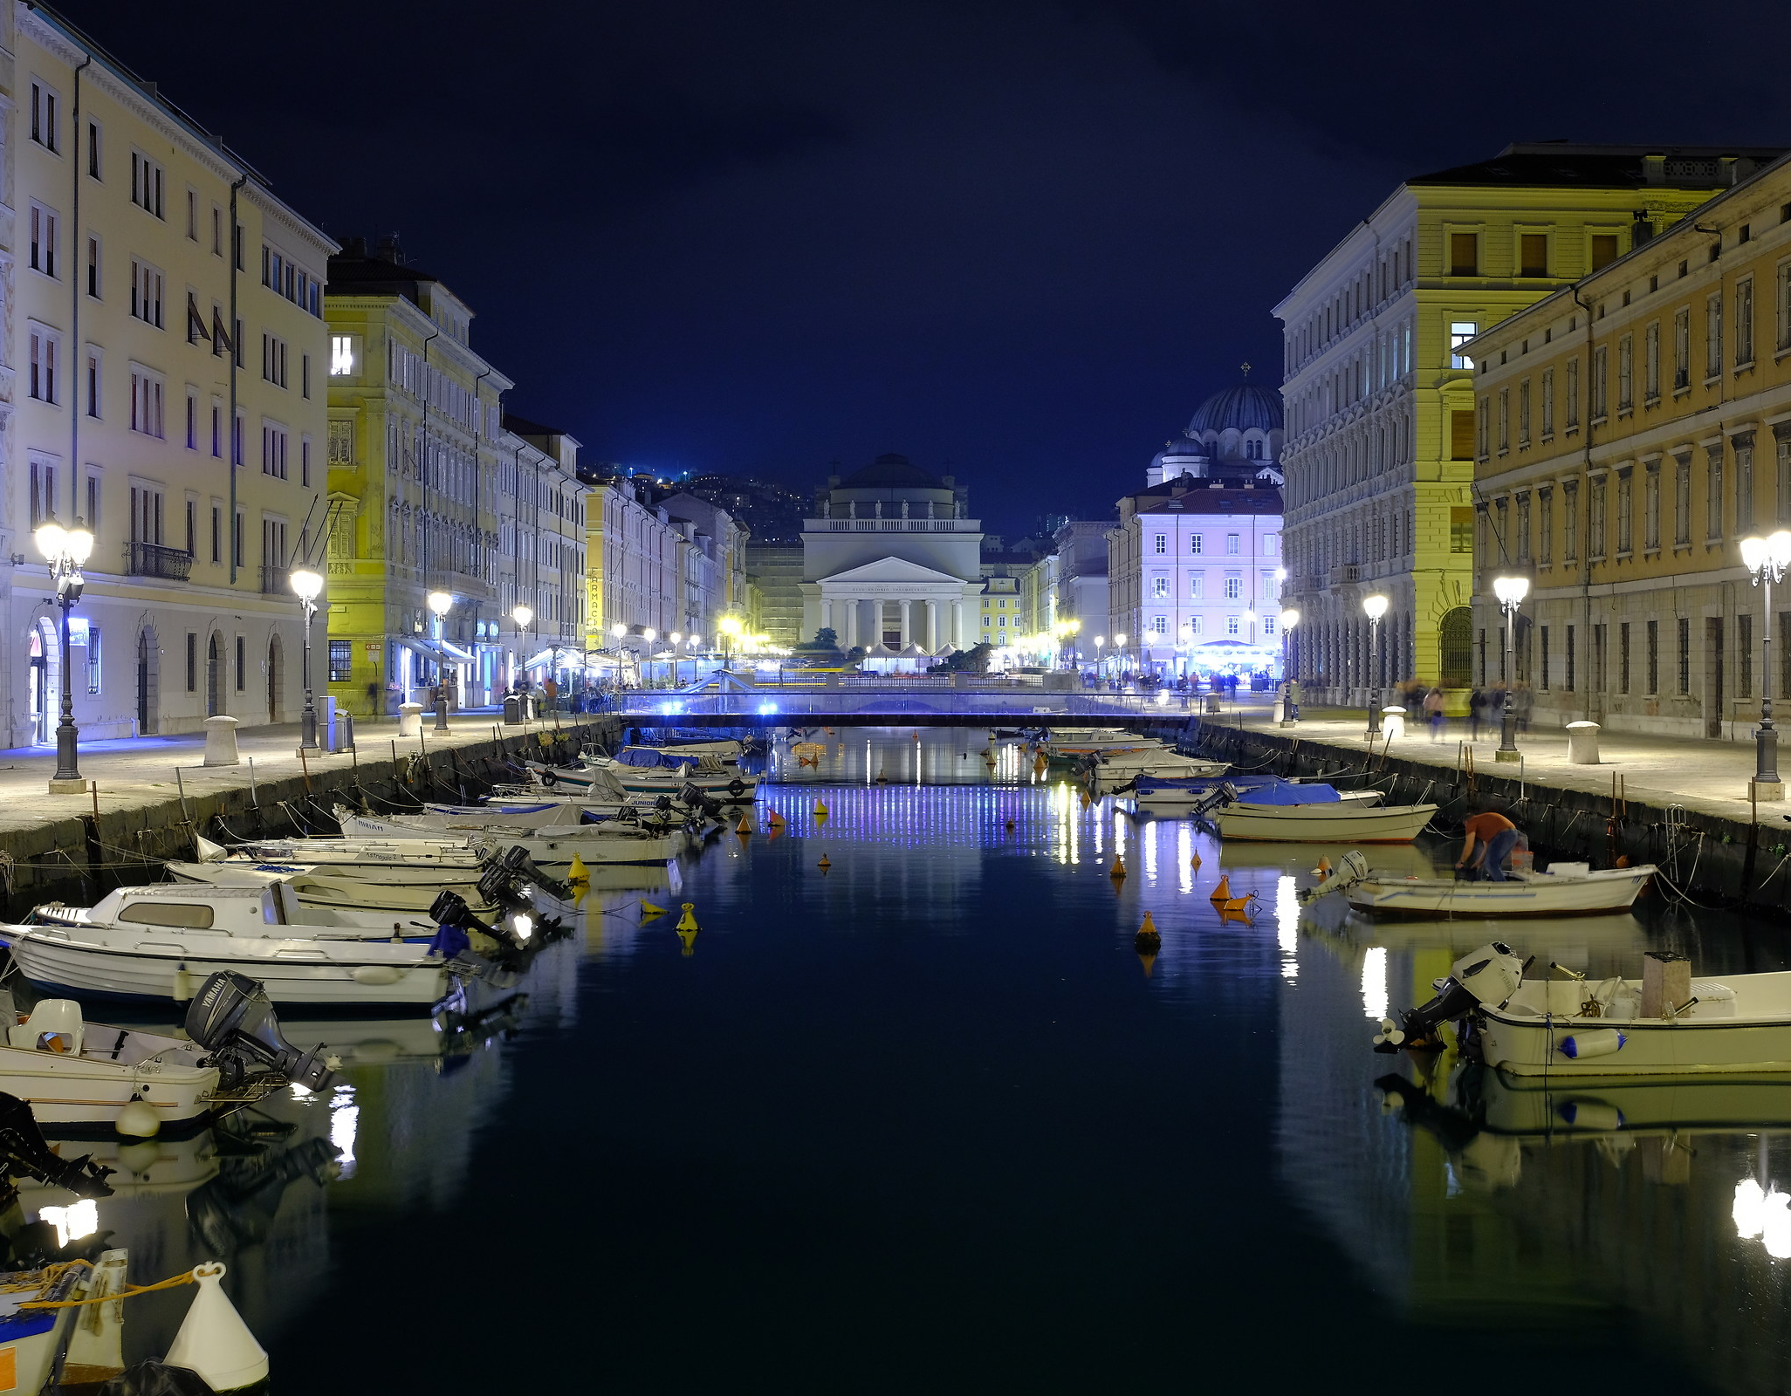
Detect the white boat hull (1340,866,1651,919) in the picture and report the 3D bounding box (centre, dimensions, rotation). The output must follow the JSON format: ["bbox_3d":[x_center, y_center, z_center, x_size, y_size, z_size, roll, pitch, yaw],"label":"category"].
[{"bbox_3d":[10.101,3.148,39.694,5.020,0.820,1.900,0,1,0],"label":"white boat hull"}]

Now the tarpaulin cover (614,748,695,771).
[{"bbox_3d":[-7.707,1.900,77.131,2.600,0.650,1.800,0,1,0],"label":"tarpaulin cover"}]

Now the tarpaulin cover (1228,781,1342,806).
[{"bbox_3d":[8.891,2.175,54.000,2.450,0.550,1.600,0,0,0],"label":"tarpaulin cover"}]

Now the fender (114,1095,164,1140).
[{"bbox_3d":[-6.379,3.512,20.148,0.380,0.380,0.380,0,1,0],"label":"fender"}]

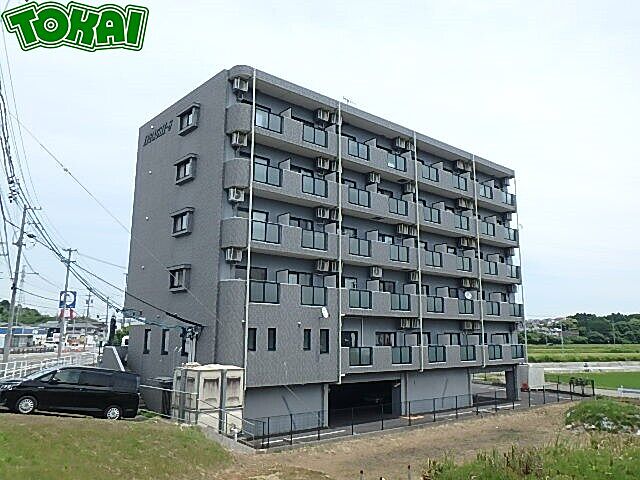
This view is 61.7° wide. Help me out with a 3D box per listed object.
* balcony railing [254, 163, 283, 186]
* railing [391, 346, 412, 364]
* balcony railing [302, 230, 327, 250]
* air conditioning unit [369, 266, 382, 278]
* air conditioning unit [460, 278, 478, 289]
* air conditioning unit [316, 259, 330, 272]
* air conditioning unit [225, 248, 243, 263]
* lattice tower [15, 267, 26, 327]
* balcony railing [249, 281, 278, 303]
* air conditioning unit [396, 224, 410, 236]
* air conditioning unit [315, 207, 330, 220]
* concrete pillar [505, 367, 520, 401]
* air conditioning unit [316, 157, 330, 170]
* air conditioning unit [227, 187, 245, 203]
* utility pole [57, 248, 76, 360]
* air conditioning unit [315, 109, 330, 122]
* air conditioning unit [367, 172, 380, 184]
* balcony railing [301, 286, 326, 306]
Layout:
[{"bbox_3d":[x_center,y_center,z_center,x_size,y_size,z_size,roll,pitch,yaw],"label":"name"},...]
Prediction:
[{"bbox_3d":[-2.488,-3.108,25.844,1.580,0.910,0.080,9,-14,-38],"label":"balcony railing"},{"bbox_3d":[4.601,6.434,29.846,1.580,0.910,0.080,9,-14,-38],"label":"railing"},{"bbox_3d":[-0.239,0.024,27.094,1.580,0.910,0.080,9,-14,-38],"label":"balcony railing"},{"bbox_3d":[3.218,1.868,30.798,0.790,0.550,0.290,9,-14,-41],"label":"air conditioning unit"},{"bbox_3d":[9.939,2.898,35.526,1.620,0.560,0.290,9,-14,-38],"label":"air conditioning unit"},{"bbox_3d":[0.097,1.387,28.091,0.790,0.550,0.290,9,-14,-41],"label":"air conditioning unit"},{"bbox_3d":[-3.919,0.708,24.514,0.760,0.550,0.290,9,-14,-38],"label":"air conditioning unit"},{"bbox_3d":[-133.948,26.260,240.088,2.600,29.000,2.600,9,-14,-40],"label":"lattice tower"},{"bbox_3d":[-2.543,2.463,24.877,1.709,0.925,0.060,9,-14,-41],"label":"balcony railing"},{"bbox_3d":[4.991,-0.596,32.119,0.760,0.550,0.290,9,-14,-38],"label":"air conditioning unit"},{"bbox_3d":[0.106,-1.394,28.601,0.790,0.550,0.290,9,-14,-41],"label":"air conditioning unit"},{"bbox_3d":[13.779,10.206,38.534,0.555,2.477,0.616,9,-14,-41],"label":"concrete pillar"},{"bbox_3d":[0.178,-4.084,28.823,0.760,0.550,0.290,9,-14,-38],"label":"air conditioning unit"},{"bbox_3d":[-3.957,-2.058,25.084,0.790,0.550,0.290,9,-14,-41],"label":"air conditioning unit"},{"bbox_3d":[-27.203,6.794,57.076,1.500,11.882,0.450,2,-11,-10],"label":"utility pole"},{"bbox_3d":[0.113,-6.826,29.588,0.790,0.550,0.290,9,-14,-41],"label":"air conditioning unit"},{"bbox_3d":[3.198,-3.607,31.223,0.760,0.550,0.290,9,-14,-38],"label":"air conditioning unit"},{"bbox_3d":[-0.275,2.774,26.530,1.580,0.910,0.080,9,-14,-38],"label":"balcony railing"}]

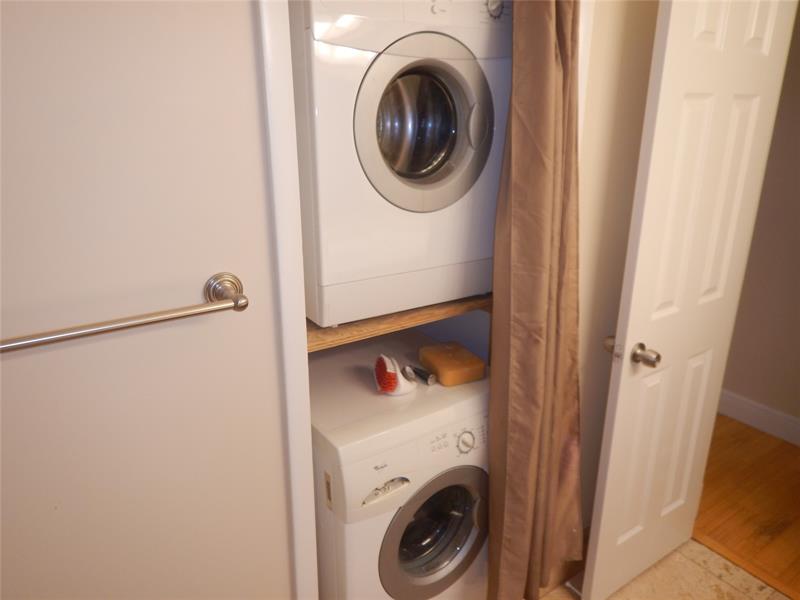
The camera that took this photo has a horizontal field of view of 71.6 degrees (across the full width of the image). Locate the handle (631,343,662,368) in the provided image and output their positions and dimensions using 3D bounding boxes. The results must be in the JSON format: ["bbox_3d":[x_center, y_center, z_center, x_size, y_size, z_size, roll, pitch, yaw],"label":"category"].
[{"bbox_3d":[0.723,0.167,1.626,0.063,0.064,0.061,-11,21,-32],"label":"handle"}]

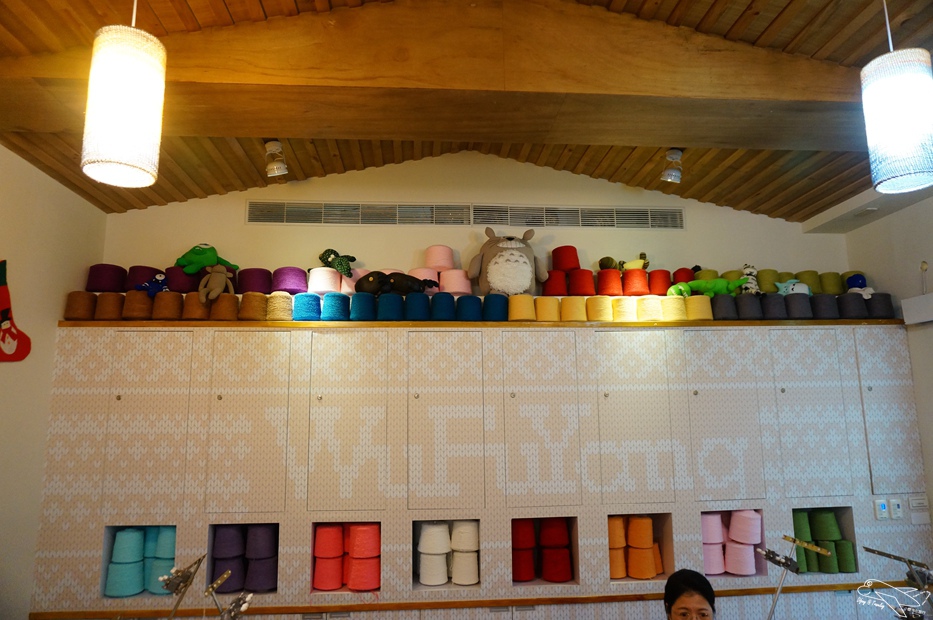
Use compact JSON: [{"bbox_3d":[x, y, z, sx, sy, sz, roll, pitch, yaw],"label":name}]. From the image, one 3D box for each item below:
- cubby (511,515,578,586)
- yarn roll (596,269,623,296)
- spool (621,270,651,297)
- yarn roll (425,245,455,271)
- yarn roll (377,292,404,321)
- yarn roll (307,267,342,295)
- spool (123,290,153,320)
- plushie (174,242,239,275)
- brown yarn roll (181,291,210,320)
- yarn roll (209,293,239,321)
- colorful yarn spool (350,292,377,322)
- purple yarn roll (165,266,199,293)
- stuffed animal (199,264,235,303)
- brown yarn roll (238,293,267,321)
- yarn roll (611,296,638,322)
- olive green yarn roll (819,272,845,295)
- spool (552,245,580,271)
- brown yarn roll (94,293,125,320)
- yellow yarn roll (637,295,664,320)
[{"bbox_3d":[0.429,1.382,3.659,0.378,0.370,0.380,0,-10,-4],"label":"cubby"},{"bbox_3d":[0.938,-0.165,4.076,0.164,0.180,0.164,0,-10,-4],"label":"yarn roll"},{"bbox_3d":[1.117,-0.169,4.079,0.182,0.181,0.182,0,-8,-5],"label":"spool"},{"bbox_3d":[-0.170,-0.319,3.986,0.186,0.170,0.186,0,-8,-5],"label":"yarn roll"},{"bbox_3d":[-0.454,0.001,3.743,0.161,0.172,0.161,0,-10,-4],"label":"yarn roll"},{"bbox_3d":[-0.937,-0.170,4.133,0.215,0.186,0.215,0,-9,-5],"label":"yarn roll"},{"bbox_3d":[-1.895,-0.017,3.589,0.169,0.170,0.169,0,-8,-5],"label":"spool"},{"bbox_3d":[-1.717,-0.334,4.111,0.390,0.200,0.230,-2,-9,5],"label":"plushie"},{"bbox_3d":[-1.676,-0.009,3.866,0.167,0.186,0.167,0,-9,-5],"label":"brown yarn roll"},{"bbox_3d":[-1.423,-0.005,3.652,0.162,0.168,0.162,0,-9,-5],"label":"yarn roll"},{"bbox_3d":[-0.651,-0.005,3.955,0.169,0.188,0.169,0,-9,-5],"label":"colorful yarn spool"},{"bbox_3d":[-1.862,-0.177,4.094,0.216,0.184,0.216,0,-9,-5],"label":"purple yarn roll"},{"bbox_3d":[-1.474,-0.149,3.667,0.203,0.239,0.160,0,-8,-5],"label":"stuffed animal"},{"bbox_3d":[-1.261,-0.003,3.685,0.162,0.175,0.162,0,-10,-4],"label":"brown yarn roll"},{"bbox_3d":[1.031,0.003,4.039,0.160,0.160,0.160,0,-9,-5],"label":"yarn roll"},{"bbox_3d":[2.572,-0.167,4.398,0.153,0.173,0.153,-1,-9,0],"label":"olive green yarn roll"},{"bbox_3d":[0.654,-0.322,4.060,0.191,0.168,0.191,-1,-8,0],"label":"spool"},{"bbox_3d":[-2.068,-0.006,3.600,0.154,0.171,0.154,0,-9,-5],"label":"brown yarn roll"},{"bbox_3d":[1.192,-0.001,4.053,0.161,0.167,0.161,0,-9,-5],"label":"yellow yarn roll"}]

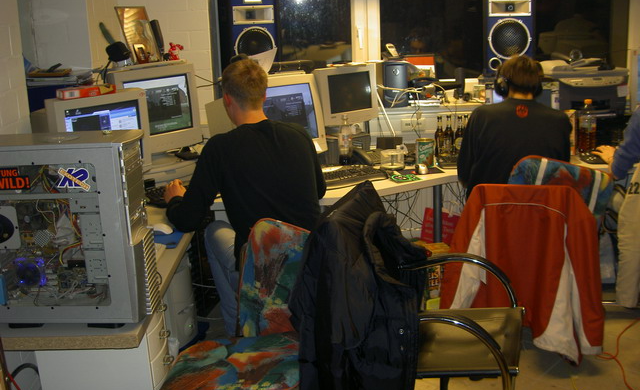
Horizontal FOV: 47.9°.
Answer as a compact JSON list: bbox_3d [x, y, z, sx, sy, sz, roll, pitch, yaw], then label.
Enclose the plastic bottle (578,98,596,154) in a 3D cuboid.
[{"bbox_3d":[1.485,-0.371,3.978,0.094,0.316,0.094,-2,14,0],"label":"plastic bottle"}]

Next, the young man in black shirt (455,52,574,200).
[{"bbox_3d":[0.927,-0.012,3.584,0.530,1.320,0.720,0,15,7],"label":"young man in black shirt"}]

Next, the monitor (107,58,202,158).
[{"bbox_3d":[-0.933,-0.426,3.708,0.445,0.430,0.440,-15,16,-40],"label":"monitor"}]

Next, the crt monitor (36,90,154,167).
[{"bbox_3d":[-1.063,-0.271,3.228,0.420,0.420,0.430,-14,19,-39],"label":"crt monitor"}]

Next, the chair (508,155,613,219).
[{"bbox_3d":[1.148,0.195,3.580,0.500,0.900,0.570,2,15,15],"label":"chair"}]

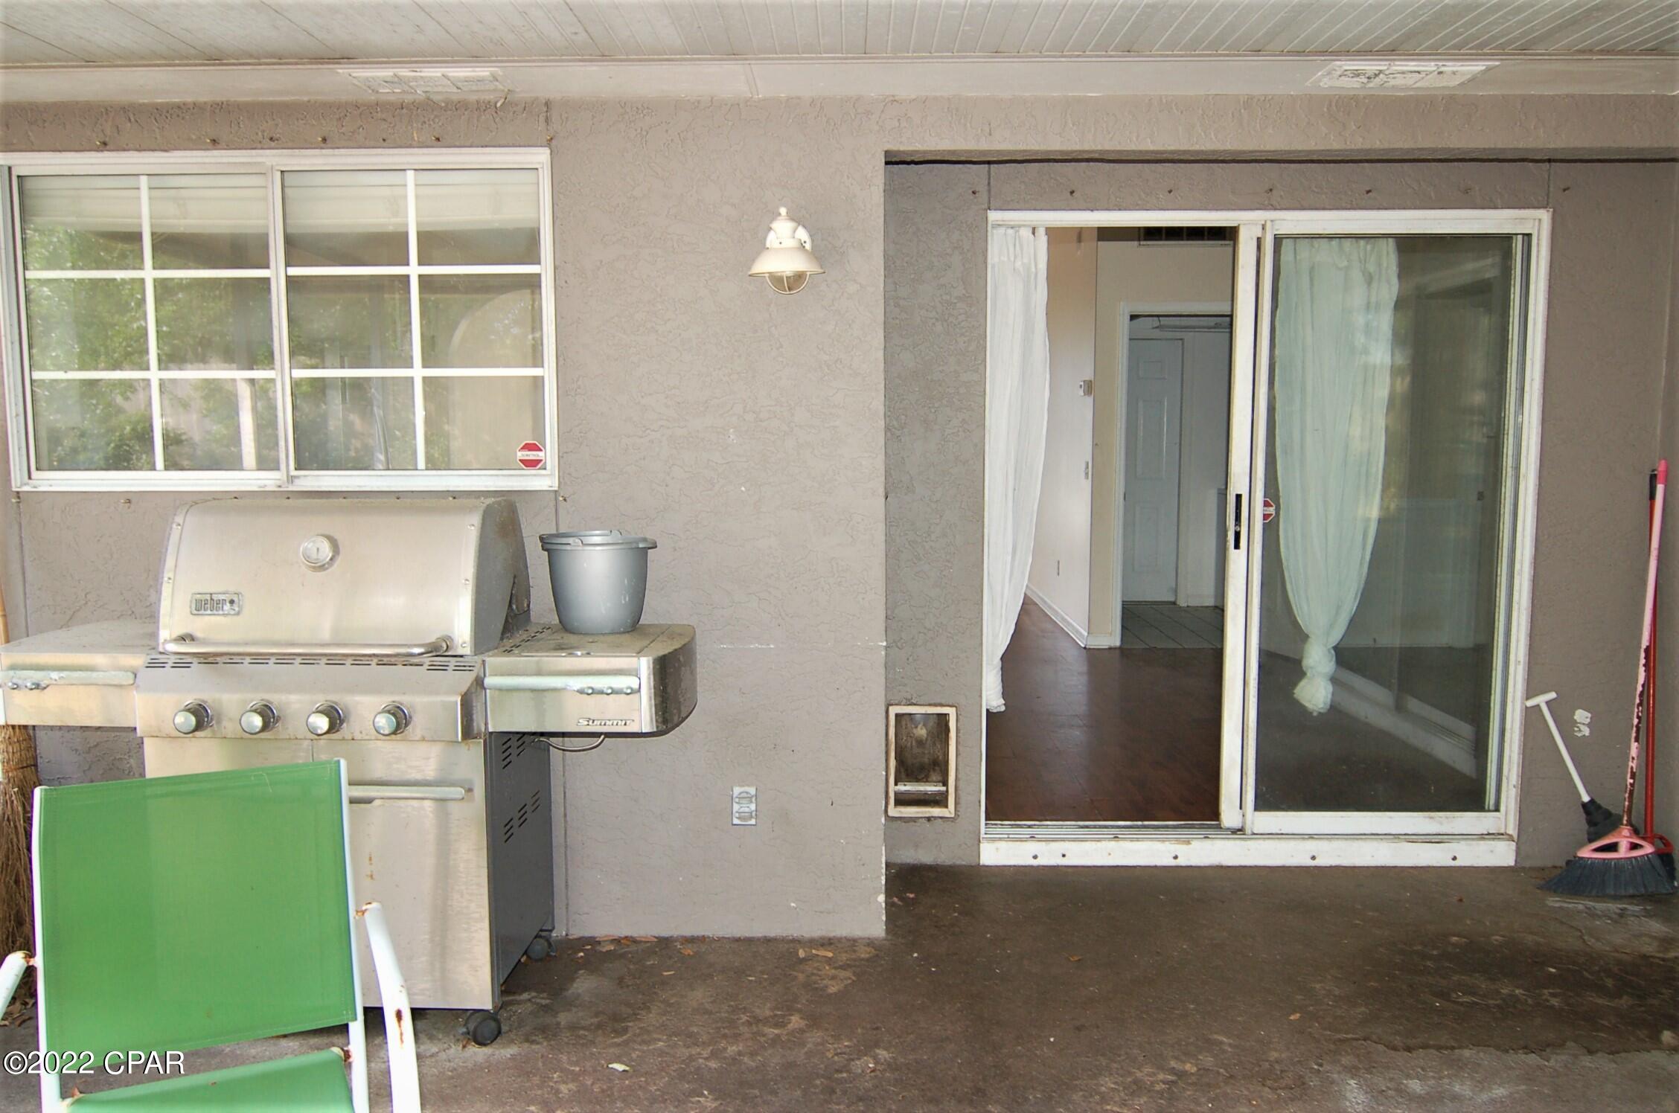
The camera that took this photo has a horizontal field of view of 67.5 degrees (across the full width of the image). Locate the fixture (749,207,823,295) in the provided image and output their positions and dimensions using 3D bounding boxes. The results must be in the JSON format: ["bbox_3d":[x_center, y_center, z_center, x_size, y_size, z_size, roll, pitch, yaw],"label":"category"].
[{"bbox_3d":[-0.139,-0.810,3.341,0.202,0.227,0.231,0,6,1],"label":"fixture"}]

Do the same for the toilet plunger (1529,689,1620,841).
[{"bbox_3d":[2.413,0.721,4.102,0.165,0.569,0.160,-26,-3,3],"label":"toilet plunger"}]

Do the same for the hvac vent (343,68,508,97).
[{"bbox_3d":[-1.048,-1.218,3.235,0.400,0.020,0.225,0,6,1],"label":"hvac vent"}]

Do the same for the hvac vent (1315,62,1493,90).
[{"bbox_3d":[1.420,-1.219,3.195,0.409,0.020,0.225,0,6,1],"label":"hvac vent"}]

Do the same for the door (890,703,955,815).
[{"bbox_3d":[0.277,0.687,4.207,0.230,0.386,0.045,0,6,1],"label":"door"}]

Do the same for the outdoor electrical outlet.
[{"bbox_3d":[-0.270,0.717,3.614,0.070,0.115,0.030,0,6,1],"label":"outdoor electrical outlet"}]

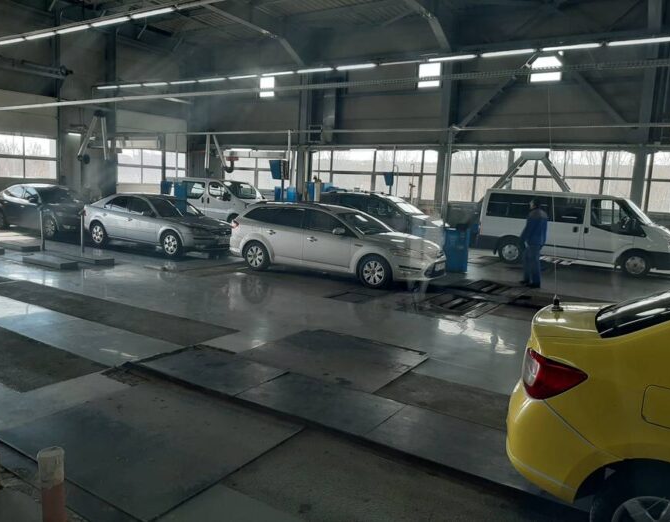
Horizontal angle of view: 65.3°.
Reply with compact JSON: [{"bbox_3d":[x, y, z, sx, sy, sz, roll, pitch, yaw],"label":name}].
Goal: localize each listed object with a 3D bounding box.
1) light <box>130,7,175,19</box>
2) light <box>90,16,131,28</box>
[{"bbox_3d":[-3.523,-4.797,10.091,1.240,0.090,0.130,8,9,31],"label":"light"},{"bbox_3d":[-4.622,-4.910,10.764,1.240,0.090,0.130,8,9,31],"label":"light"}]

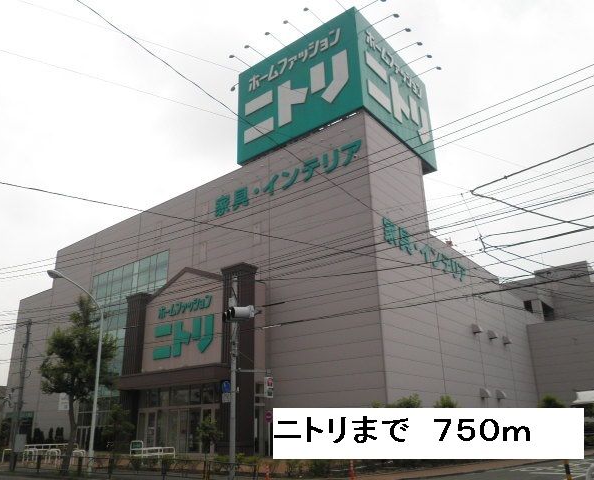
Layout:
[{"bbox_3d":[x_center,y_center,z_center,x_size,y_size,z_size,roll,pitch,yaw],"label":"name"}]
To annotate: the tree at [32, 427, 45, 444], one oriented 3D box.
[{"bbox_3d":[-23.181,17.576,43.107,1.250,1.750,1.250,-16,-25,36],"label":"tree"}]

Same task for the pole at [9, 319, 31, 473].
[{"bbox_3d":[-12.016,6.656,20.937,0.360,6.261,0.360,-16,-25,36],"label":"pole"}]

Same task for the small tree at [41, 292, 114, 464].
[{"bbox_3d":[-9.197,5.807,20.187,3.100,7.195,3.100,-16,-25,36],"label":"small tree"}]

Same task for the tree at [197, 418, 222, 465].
[{"bbox_3d":[-3.831,8.771,20.925,1.150,2.100,1.150,-1,-20,0],"label":"tree"}]

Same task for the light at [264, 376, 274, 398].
[{"bbox_3d":[-0.994,5.113,16.642,0.180,0.700,0.360,-17,-26,37],"label":"light"}]

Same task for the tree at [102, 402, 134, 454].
[{"bbox_3d":[-10.173,10.740,27.243,1.900,2.902,1.900,-16,-25,36],"label":"tree"}]

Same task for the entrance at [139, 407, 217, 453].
[{"bbox_3d":[-7.746,12.001,30.430,7.786,2.754,0.350,-16,-25,36],"label":"entrance"}]

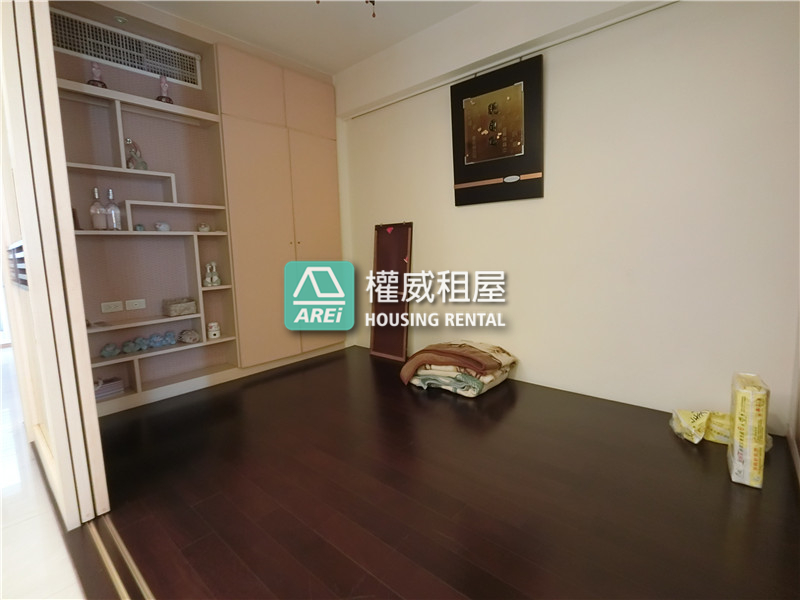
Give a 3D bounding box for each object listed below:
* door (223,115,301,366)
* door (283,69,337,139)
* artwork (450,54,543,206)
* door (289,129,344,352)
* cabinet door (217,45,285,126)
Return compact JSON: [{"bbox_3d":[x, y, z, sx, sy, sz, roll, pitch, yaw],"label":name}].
[{"bbox_3d":[-1.099,-0.449,3.021,0.022,1.921,0.531,5,9,43],"label":"door"},{"bbox_3d":[-0.802,-1.727,3.307,0.025,0.477,0.520,6,11,41],"label":"door"},{"bbox_3d":[0.683,-1.172,2.683,0.702,0.906,0.030,6,11,41],"label":"artwork"},{"bbox_3d":[-0.745,-0.505,3.397,0.022,1.921,0.503,5,9,43],"label":"door"},{"bbox_3d":[-1.151,-1.660,2.918,0.025,0.477,0.534,6,11,41],"label":"cabinet door"}]

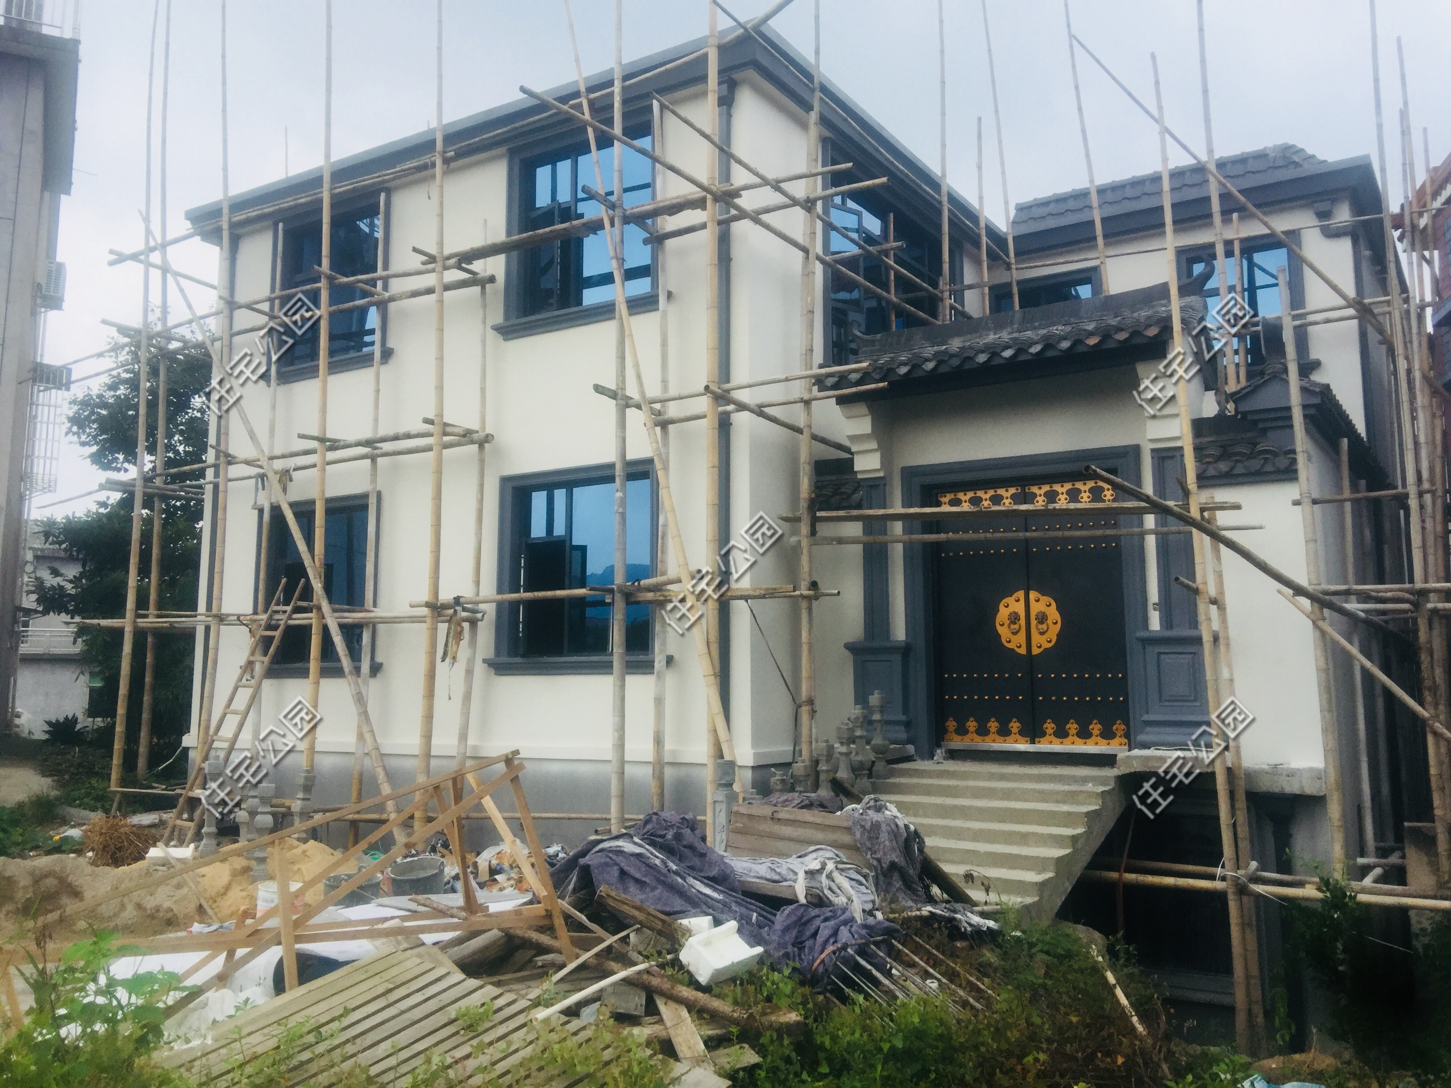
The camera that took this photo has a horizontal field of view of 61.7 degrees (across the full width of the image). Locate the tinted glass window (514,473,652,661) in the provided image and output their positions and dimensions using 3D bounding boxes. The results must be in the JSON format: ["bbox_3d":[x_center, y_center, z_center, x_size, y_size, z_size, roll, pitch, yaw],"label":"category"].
[{"bbox_3d":[-1.357,0.245,12.207,1.760,1.760,0.100,-4,-8,32],"label":"tinted glass window"}]

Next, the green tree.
[{"bbox_3d":[-8.953,0.144,18.200,3.100,6.600,3.100,3,-7,-26],"label":"green tree"}]

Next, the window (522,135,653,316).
[{"bbox_3d":[-1.361,-3.281,12.611,1.760,1.760,0.100,-4,-8,32],"label":"window"}]

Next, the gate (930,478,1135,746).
[{"bbox_3d":[2.703,0.623,10.846,1.720,2.340,0.120,-4,-8,32],"label":"gate"}]

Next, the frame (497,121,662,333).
[{"bbox_3d":[-1.484,-3.267,12.531,2.150,2.100,0.250,-4,-8,32],"label":"frame"}]

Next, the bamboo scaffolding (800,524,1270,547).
[{"bbox_3d":[2.344,-0.070,10.123,3.912,0.065,0.065,-2,-6,30],"label":"bamboo scaffolding"}]

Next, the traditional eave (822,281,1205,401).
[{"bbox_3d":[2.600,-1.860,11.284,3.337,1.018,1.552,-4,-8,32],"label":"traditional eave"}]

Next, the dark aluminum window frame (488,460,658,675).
[{"bbox_3d":[-1.480,0.267,12.127,2.150,2.060,0.250,-4,-8,32],"label":"dark aluminum window frame"}]

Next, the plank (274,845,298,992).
[{"bbox_3d":[-2.071,1.762,5.715,0.058,0.750,0.045,-8,-6,-6],"label":"plank"}]

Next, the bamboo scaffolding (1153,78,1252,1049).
[{"bbox_3d":[3.373,-0.132,8.709,0.100,7.201,0.100,-7,-9,31],"label":"bamboo scaffolding"}]

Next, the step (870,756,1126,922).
[{"bbox_3d":[1.778,2.229,9.398,2.100,0.900,2.750,-4,-8,32],"label":"step"}]

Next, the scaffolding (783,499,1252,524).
[{"bbox_3d":[2.186,-0.261,10.157,3.969,0.060,0.180,0,-6,33],"label":"scaffolding"}]

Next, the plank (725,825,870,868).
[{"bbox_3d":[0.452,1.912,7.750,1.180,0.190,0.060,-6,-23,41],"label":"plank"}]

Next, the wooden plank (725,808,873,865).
[{"bbox_3d":[0.455,1.859,7.800,1.180,0.270,0.060,-6,-23,41],"label":"wooden plank"}]

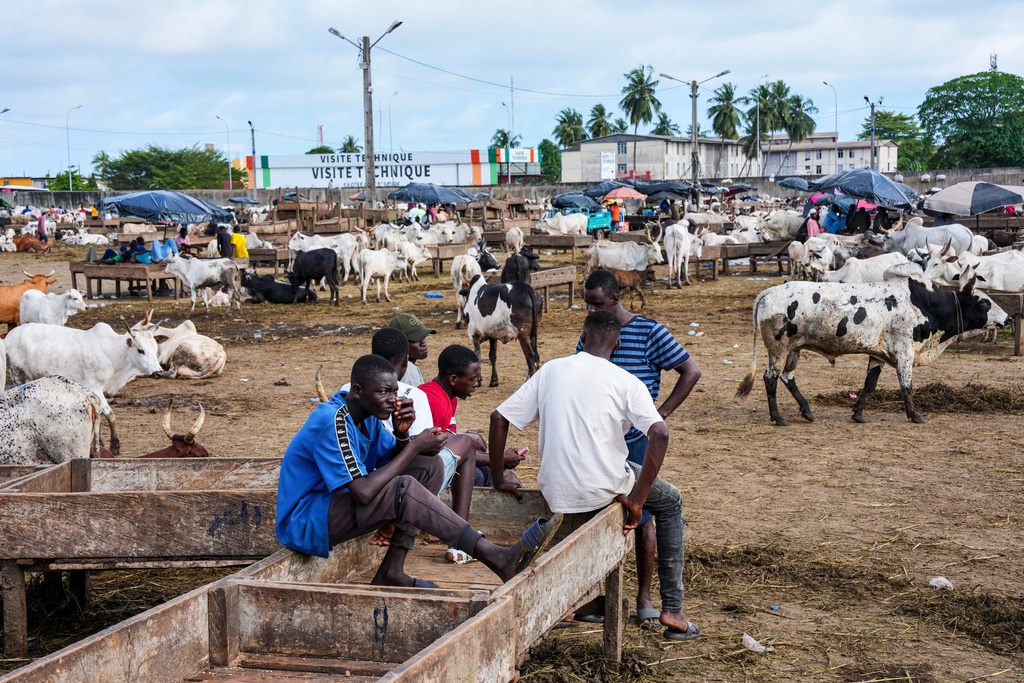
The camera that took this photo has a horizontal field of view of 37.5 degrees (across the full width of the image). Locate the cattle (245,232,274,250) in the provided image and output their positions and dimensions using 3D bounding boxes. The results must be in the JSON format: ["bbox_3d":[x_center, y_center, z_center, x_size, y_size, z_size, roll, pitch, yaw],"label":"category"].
[{"bbox_3d":[-7.163,-2.302,40.000,1.750,1.170,0.500,-2,6,-8],"label":"cattle"}]

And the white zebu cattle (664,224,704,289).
[{"bbox_3d":[3.788,-1.953,33.300,0.600,1.400,1.950,0,6,14],"label":"white zebu cattle"}]

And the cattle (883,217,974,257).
[{"bbox_3d":[8.785,-1.918,31.800,1.900,1.420,0.600,-2,6,-6],"label":"cattle"}]

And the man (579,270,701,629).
[{"bbox_3d":[0.639,0.517,7.369,0.570,1.720,0.400,1,6,16],"label":"man"}]

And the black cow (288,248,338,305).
[{"bbox_3d":[-3.883,-1.258,29.200,1.250,1.090,0.450,3,7,38],"label":"black cow"}]

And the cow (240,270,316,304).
[{"bbox_3d":[-4.595,-1.108,29.800,1.520,0.700,0.650,-1,6,-3],"label":"cow"}]

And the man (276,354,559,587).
[{"bbox_3d":[-0.330,0.555,6.005,1.130,0.990,0.560,1,6,20],"label":"man"}]

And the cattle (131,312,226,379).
[{"bbox_3d":[-3.930,0.014,17.883,0.650,0.790,1.600,-7,8,-44],"label":"cattle"}]

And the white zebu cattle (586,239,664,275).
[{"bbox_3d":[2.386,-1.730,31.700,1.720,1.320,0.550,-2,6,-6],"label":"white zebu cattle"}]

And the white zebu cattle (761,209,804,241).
[{"bbox_3d":[9.127,-3.707,50.500,2.000,1.360,0.600,-7,8,-45],"label":"white zebu cattle"}]

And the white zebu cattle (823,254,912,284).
[{"bbox_3d":[4.632,-0.537,19.700,0.480,1.160,1.650,4,8,43],"label":"white zebu cattle"}]

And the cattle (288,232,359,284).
[{"bbox_3d":[-4.588,-2.003,36.500,1.750,1.220,0.500,1,6,22],"label":"cattle"}]

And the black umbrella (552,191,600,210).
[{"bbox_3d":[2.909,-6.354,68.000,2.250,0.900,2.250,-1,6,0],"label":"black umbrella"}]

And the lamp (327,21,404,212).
[{"bbox_3d":[-6.076,-8.637,62.439,0.500,9.200,4.100,-6,8,-42],"label":"lamp"}]

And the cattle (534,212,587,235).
[{"bbox_3d":[1.805,-4.210,56.867,2.000,1.220,0.550,-2,6,-5],"label":"cattle"}]

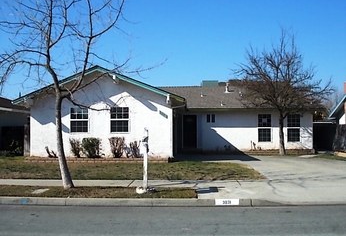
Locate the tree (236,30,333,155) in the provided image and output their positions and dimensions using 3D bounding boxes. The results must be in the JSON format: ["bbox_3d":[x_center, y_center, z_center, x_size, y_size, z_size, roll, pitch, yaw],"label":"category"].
[{"bbox_3d":[6.030,-1.380,23.800,5.200,6.750,5.000,0,-2,4],"label":"tree"}]

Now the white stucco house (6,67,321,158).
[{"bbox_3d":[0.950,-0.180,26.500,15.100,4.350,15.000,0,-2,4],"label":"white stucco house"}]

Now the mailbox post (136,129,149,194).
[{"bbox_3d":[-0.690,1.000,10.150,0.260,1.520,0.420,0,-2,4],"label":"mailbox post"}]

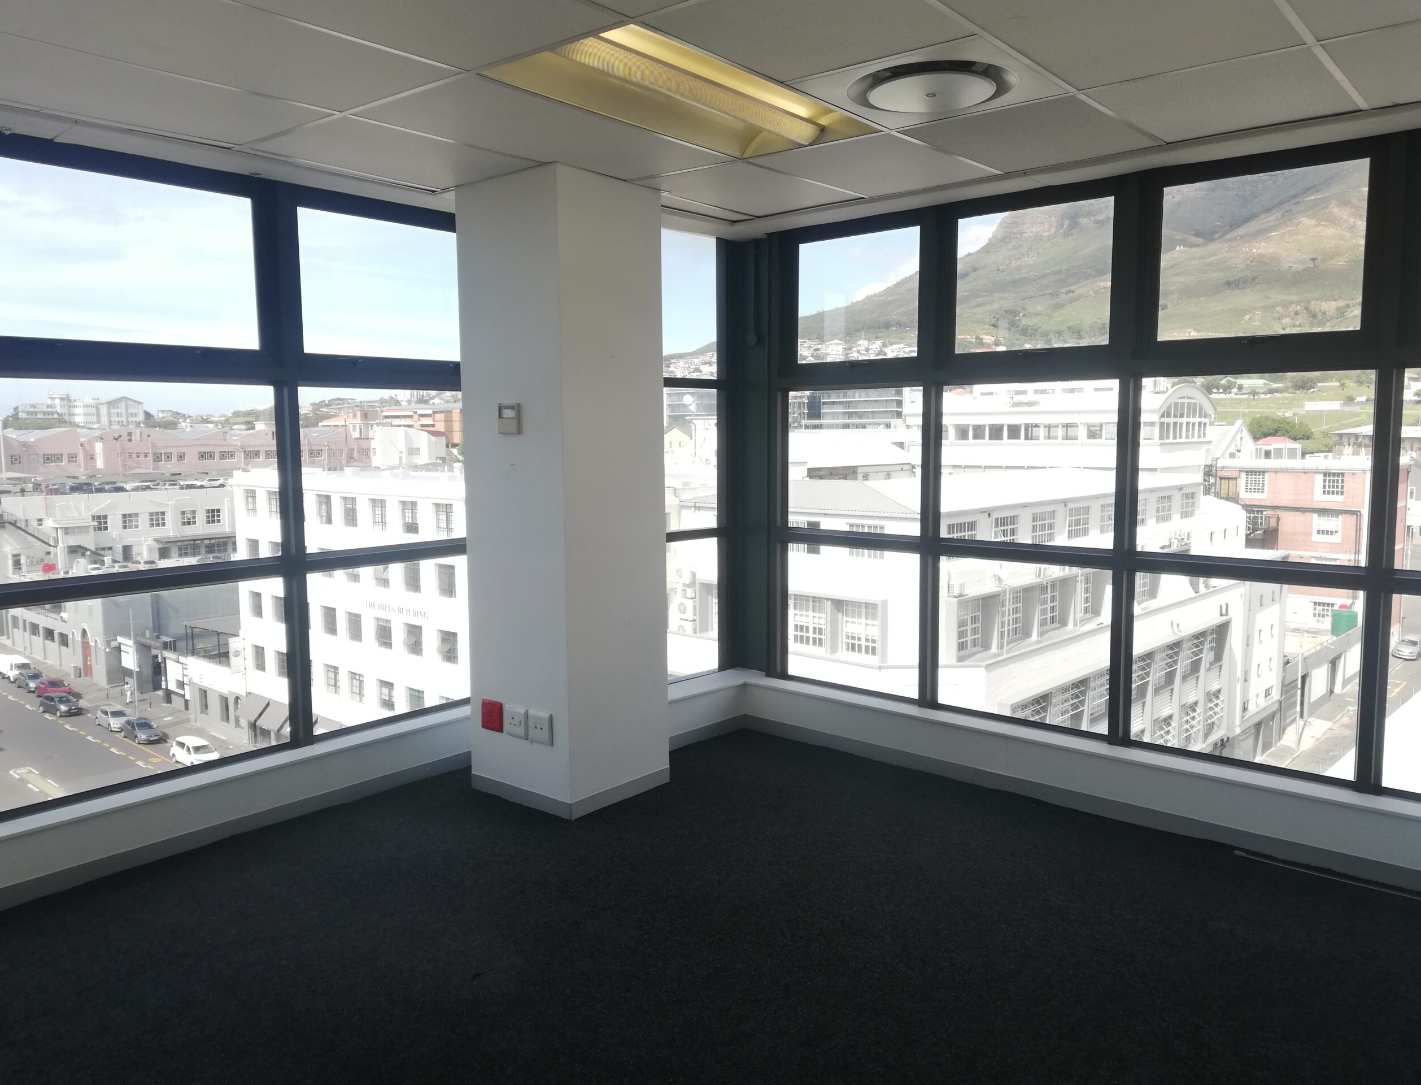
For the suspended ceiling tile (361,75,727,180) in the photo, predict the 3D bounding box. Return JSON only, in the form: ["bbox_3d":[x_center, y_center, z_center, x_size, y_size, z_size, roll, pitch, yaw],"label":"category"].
[{"bbox_3d":[-0.501,-1.335,3.564,0.576,0.020,1.176,5,8,39],"label":"suspended ceiling tile"}]

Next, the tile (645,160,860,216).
[{"bbox_3d":[0.161,-1.423,4.371,0.576,0.020,0.870,5,8,39],"label":"tile"}]

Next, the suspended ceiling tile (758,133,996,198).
[{"bbox_3d":[0.618,-1.384,3.984,0.576,0.020,0.846,5,8,39],"label":"suspended ceiling tile"}]

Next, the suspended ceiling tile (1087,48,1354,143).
[{"bbox_3d":[1.523,-1.306,3.199,0.576,0.020,0.768,5,8,39],"label":"suspended ceiling tile"}]

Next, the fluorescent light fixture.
[{"bbox_3d":[-0.036,-1.333,3.183,0.576,0.090,1.176,5,8,39],"label":"fluorescent light fixture"}]

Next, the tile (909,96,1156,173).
[{"bbox_3d":[1.073,-1.346,3.595,0.576,0.020,0.816,5,8,39],"label":"tile"}]

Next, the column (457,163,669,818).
[{"bbox_3d":[-0.591,-0.191,4.433,0.592,2.435,0.564,5,8,39],"label":"column"}]

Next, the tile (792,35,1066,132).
[{"bbox_3d":[0.618,-1.286,3.040,0.576,0.020,0.576,5,8,39],"label":"tile"}]

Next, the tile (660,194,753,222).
[{"bbox_3d":[-0.060,-1.456,4.701,0.138,0.020,0.696,5,8,39],"label":"tile"}]

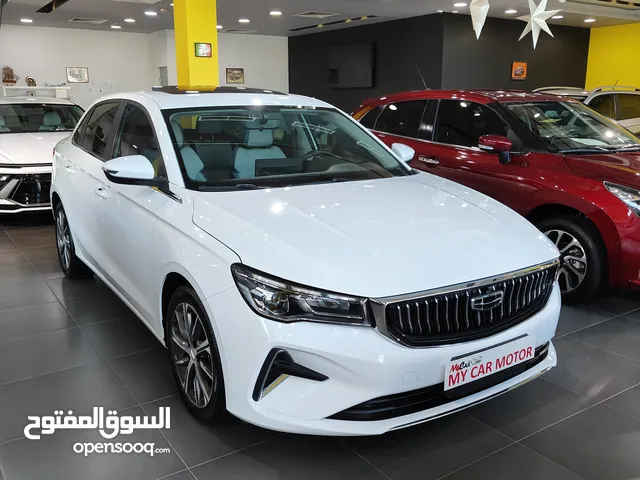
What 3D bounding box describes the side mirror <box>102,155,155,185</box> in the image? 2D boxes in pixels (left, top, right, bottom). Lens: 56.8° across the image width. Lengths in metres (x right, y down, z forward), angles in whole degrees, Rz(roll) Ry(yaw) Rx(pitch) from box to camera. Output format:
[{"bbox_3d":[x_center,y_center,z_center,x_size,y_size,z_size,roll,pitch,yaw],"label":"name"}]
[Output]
[{"bbox_3d":[-0.930,-0.339,2.823,0.225,0.155,0.145,-9,15,-33],"label":"side mirror"}]

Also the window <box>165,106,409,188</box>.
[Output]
[{"bbox_3d":[-0.197,-0.548,3.320,1.360,0.110,0.900,-9,42,-33],"label":"window"}]

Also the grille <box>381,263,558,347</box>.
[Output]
[{"bbox_3d":[0.620,0.241,2.256,0.980,0.215,0.140,-9,15,-33],"label":"grille"}]

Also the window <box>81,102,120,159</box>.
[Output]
[{"bbox_3d":[-1.414,-0.721,3.828,0.060,0.378,0.656,21,-2,-36],"label":"window"}]

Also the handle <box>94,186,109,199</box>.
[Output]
[{"bbox_3d":[-1.231,-0.269,3.335,0.050,0.045,0.240,-9,15,-33],"label":"handle"}]

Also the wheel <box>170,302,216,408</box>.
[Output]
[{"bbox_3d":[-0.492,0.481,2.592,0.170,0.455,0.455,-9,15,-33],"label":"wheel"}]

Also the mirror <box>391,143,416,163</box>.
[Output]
[{"bbox_3d":[0.538,-0.566,3.859,0.225,0.155,0.145,-9,15,-33],"label":"mirror"}]

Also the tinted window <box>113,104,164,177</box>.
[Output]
[{"bbox_3d":[-0.925,-0.545,3.111,0.060,0.365,1.047,21,-2,-36],"label":"tinted window"}]

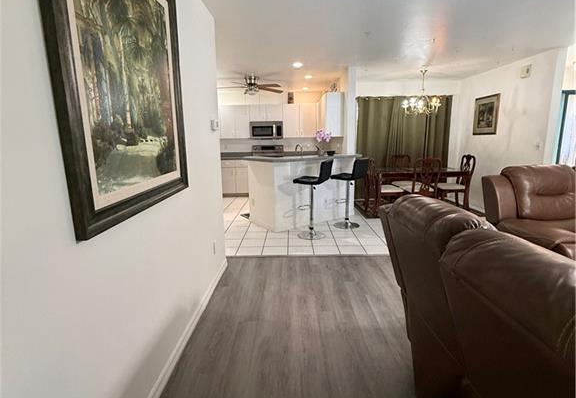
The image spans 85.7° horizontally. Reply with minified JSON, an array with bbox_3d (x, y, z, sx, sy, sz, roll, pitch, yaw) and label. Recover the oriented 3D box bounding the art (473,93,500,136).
[{"bbox_3d":[3.591,-1.507,5.646,0.040,0.690,0.720,0,11,1],"label":"art"}]

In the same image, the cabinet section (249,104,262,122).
[{"bbox_3d":[-0.689,-2.010,7.346,0.380,0.385,0.330,-1,11,1],"label":"cabinet section"}]

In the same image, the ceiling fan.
[{"bbox_3d":[-0.625,-1.996,5.423,1.300,0.390,1.300,-1,11,1],"label":"ceiling fan"}]

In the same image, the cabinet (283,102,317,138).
[{"bbox_3d":[0.272,-1.821,7.254,0.770,0.750,0.320,-1,11,1],"label":"cabinet"}]

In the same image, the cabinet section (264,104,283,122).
[{"bbox_3d":[-0.306,-2.015,7.341,0.385,0.385,0.330,-1,11,1],"label":"cabinet section"}]

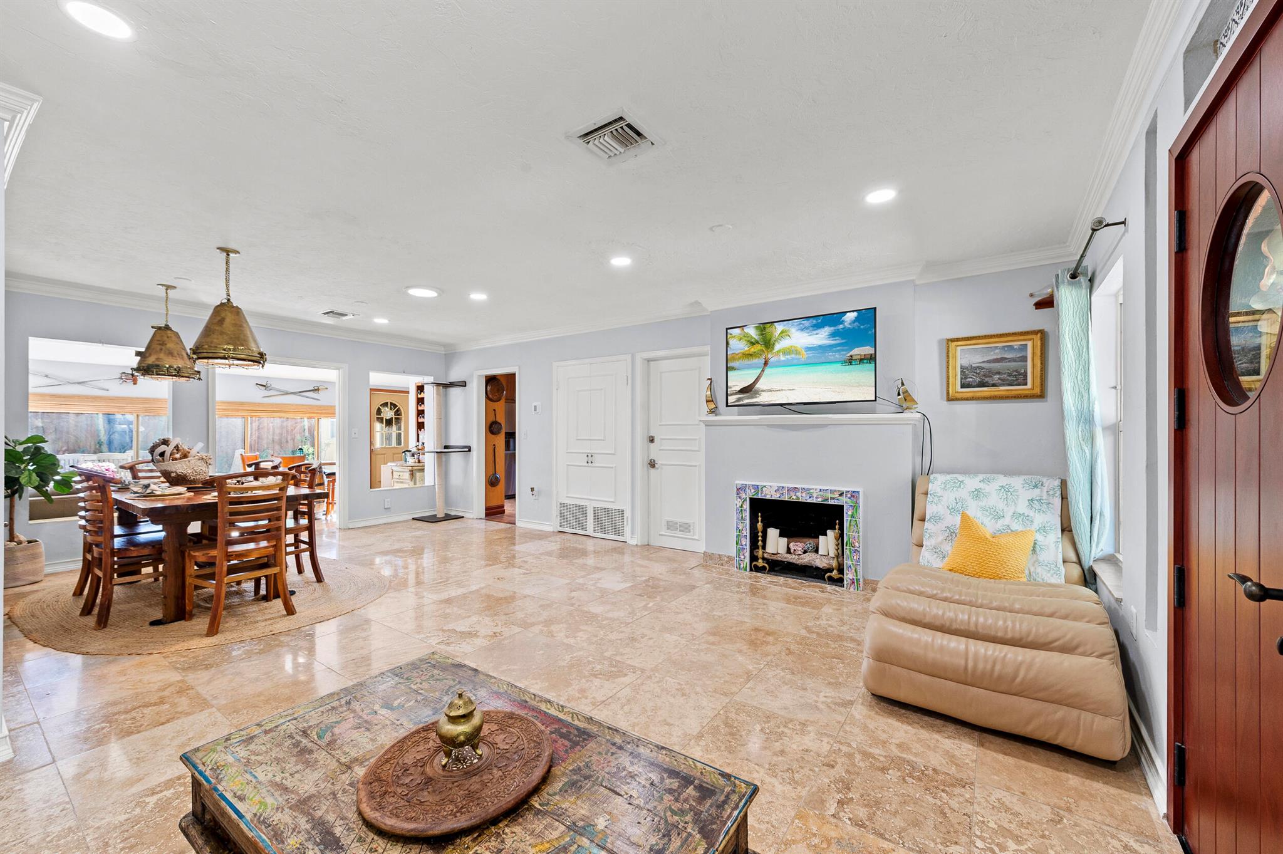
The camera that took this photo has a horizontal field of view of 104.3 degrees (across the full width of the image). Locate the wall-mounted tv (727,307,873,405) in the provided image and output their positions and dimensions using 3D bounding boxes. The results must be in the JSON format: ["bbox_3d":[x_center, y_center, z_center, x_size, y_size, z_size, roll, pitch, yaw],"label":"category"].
[{"bbox_3d":[1.293,-0.543,4.168,1.247,0.707,0.060,0,0,36],"label":"wall-mounted tv"}]

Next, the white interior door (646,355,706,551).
[{"bbox_3d":[0.396,0.275,5.300,0.772,2.031,0.045,-1,-1,34],"label":"white interior door"}]

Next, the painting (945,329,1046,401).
[{"bbox_3d":[2.469,-0.414,3.495,0.558,0.456,0.050,0,0,36],"label":"painting"}]

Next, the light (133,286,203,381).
[{"bbox_3d":[-4.034,-0.799,4.249,0.400,0.794,0.400,0,0,36],"label":"light"}]

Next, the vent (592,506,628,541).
[{"bbox_3d":[-0.345,1.056,5.563,0.498,0.324,0.030,0,0,36],"label":"vent"}]

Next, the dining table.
[{"bbox_3d":[-3.482,0.883,3.916,1.993,0.774,1.016,-1,-1,34],"label":"dining table"}]

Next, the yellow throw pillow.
[{"bbox_3d":[2.060,0.755,2.970,0.430,0.400,0.150,0,-30,36],"label":"yellow throw pillow"}]

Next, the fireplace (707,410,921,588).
[{"bbox_3d":[1.338,0.578,4.129,1.764,1.351,0.344,0,0,36],"label":"fireplace"}]

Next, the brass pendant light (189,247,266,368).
[{"bbox_3d":[-2.975,-0.849,3.587,0.425,0.838,0.425,-1,-1,34],"label":"brass pendant light"}]

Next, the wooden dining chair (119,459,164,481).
[{"bbox_3d":[-4.141,0.777,4.389,0.530,0.955,0.540,0,0,36],"label":"wooden dining chair"}]

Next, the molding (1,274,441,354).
[{"bbox_3d":[-4.127,-1.180,5.786,0.095,0.118,4.265,-1,-1,34],"label":"molding"}]

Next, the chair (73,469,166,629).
[{"bbox_3d":[-3.429,0.777,3.413,0.516,0.972,0.516,-1,-1,34],"label":"chair"}]

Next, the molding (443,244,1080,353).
[{"bbox_3d":[-0.009,-1.189,5.456,7.306,0.102,0.231,-1,-1,34],"label":"molding"}]

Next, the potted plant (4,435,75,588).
[{"bbox_3d":[-5.005,0.650,3.992,0.571,1.239,0.668,-1,-1,34],"label":"potted plant"}]

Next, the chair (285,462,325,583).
[{"bbox_3d":[-2.916,0.786,4.037,0.516,0.972,0.507,-1,-1,34],"label":"chair"}]

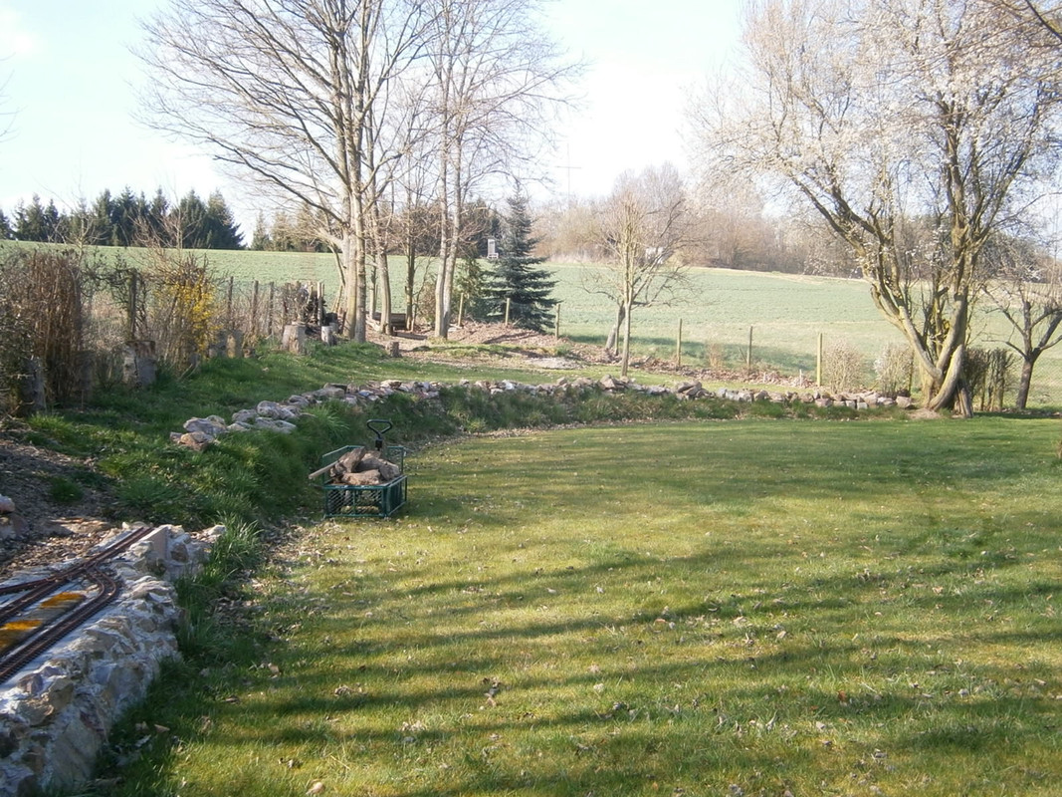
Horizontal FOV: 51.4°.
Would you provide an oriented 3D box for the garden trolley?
[{"bbox_3d":[-1.403,0.587,9.494,0.560,0.780,1.020,0,3,3],"label":"garden trolley"}]

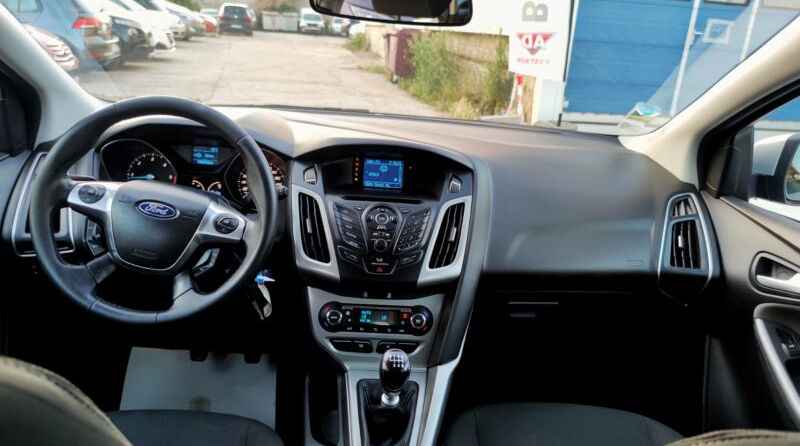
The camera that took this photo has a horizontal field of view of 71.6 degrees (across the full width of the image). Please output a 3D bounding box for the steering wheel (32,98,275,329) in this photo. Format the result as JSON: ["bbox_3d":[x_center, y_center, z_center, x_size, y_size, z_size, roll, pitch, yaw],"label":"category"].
[{"bbox_3d":[-0.394,-0.023,0.914,0.375,0.370,0.100,14,-10,-8],"label":"steering wheel"}]

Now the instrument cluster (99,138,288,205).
[{"bbox_3d":[-0.411,-0.107,1.115,0.360,0.147,0.080,2,1,-6],"label":"instrument cluster"}]

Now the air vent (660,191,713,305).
[{"bbox_3d":[0.610,0.054,1.180,0.110,0.225,0.060,5,1,2],"label":"air vent"}]

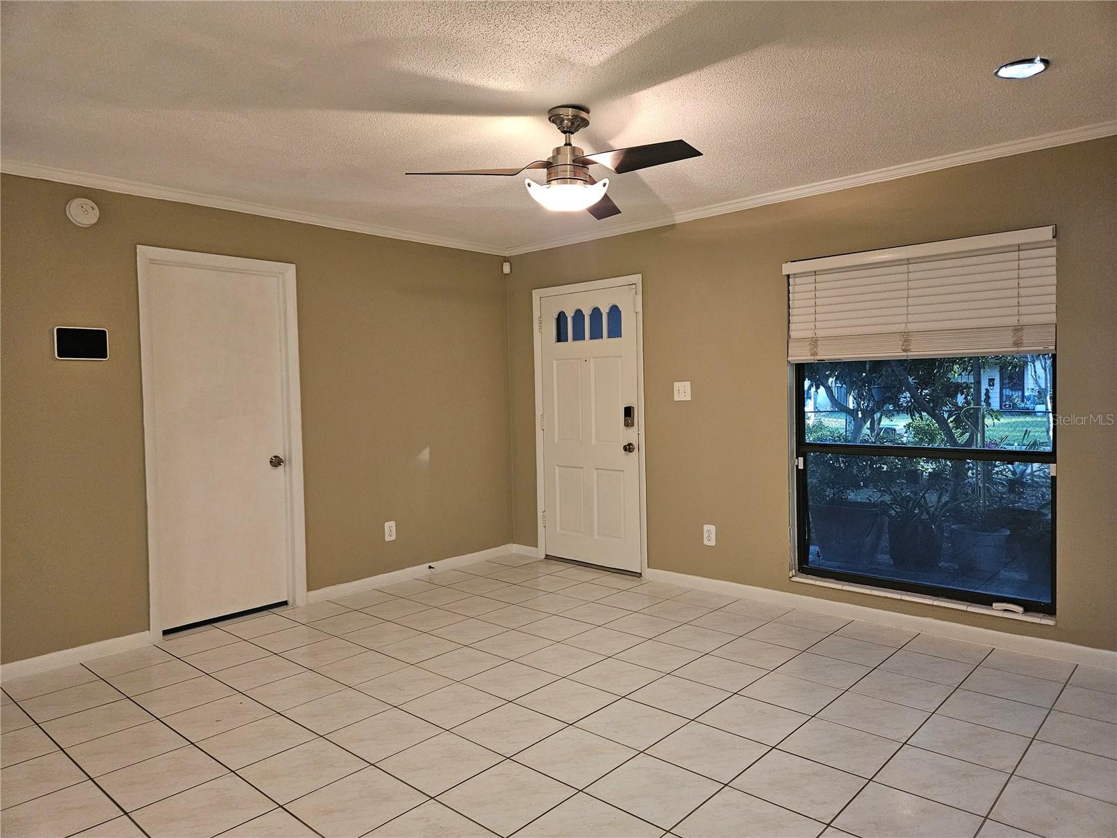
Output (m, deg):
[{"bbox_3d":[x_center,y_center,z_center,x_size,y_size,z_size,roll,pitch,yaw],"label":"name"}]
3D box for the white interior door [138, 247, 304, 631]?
[{"bbox_3d":[-1.933,0.124,4.326,0.103,2.120,0.910,1,3,42],"label":"white interior door"}]

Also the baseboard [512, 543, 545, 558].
[{"bbox_3d":[-0.249,1.056,5.908,0.328,0.086,0.017,1,3,42],"label":"baseboard"}]

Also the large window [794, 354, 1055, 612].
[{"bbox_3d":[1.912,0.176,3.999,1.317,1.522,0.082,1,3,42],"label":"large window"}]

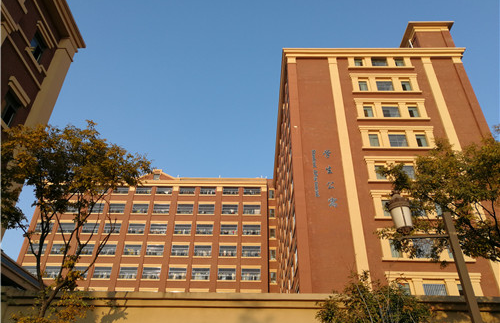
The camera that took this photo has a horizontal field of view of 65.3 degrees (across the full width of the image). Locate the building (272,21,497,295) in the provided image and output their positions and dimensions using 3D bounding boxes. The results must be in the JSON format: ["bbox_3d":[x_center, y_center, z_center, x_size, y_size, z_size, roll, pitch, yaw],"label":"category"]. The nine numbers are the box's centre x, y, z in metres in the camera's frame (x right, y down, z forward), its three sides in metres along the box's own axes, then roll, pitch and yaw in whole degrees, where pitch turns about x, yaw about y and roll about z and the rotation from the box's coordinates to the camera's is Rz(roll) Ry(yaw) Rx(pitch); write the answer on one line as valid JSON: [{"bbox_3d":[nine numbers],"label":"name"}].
[{"bbox_3d":[13.435,8.510,45.610,19.527,41.035,29.573,0,-34,1],"label":"building"}]

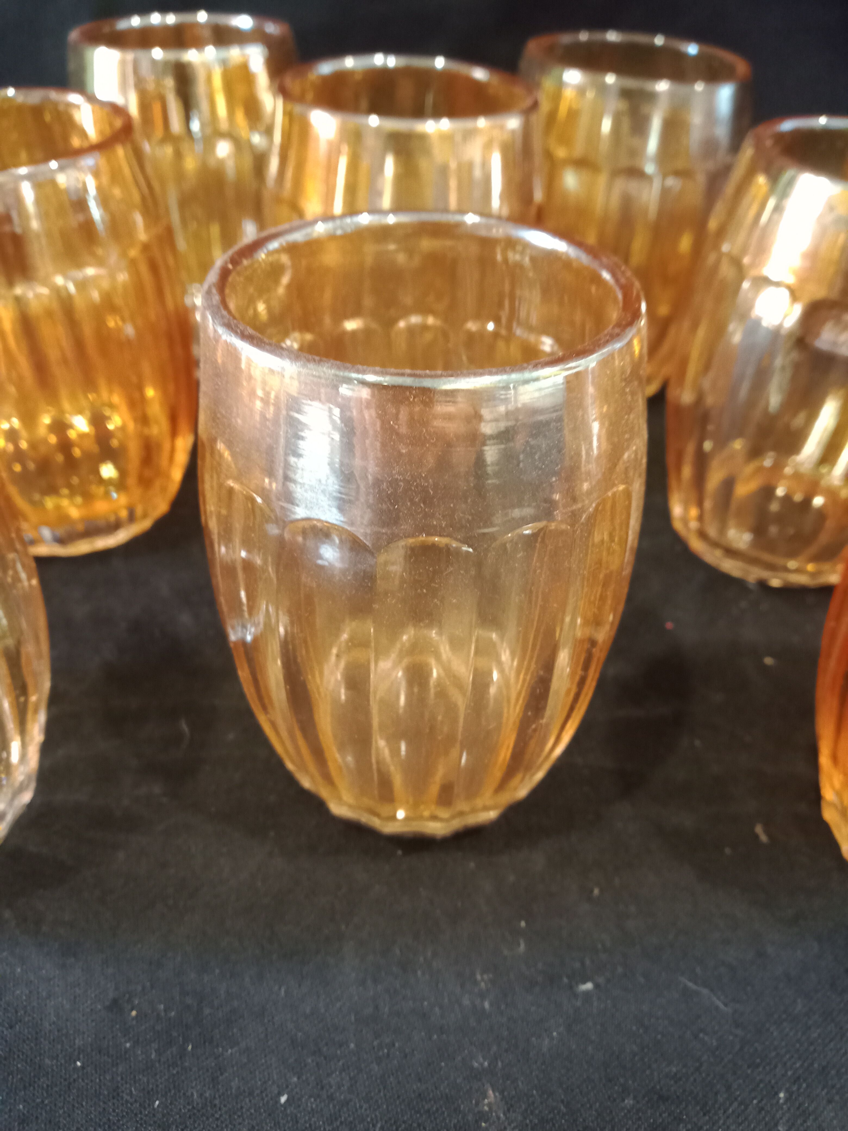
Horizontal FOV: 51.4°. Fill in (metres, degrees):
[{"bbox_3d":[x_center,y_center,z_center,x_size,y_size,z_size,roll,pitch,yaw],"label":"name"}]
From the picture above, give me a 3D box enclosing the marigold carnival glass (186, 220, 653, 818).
[{"bbox_3d":[-0.001,-0.004,0.162,0.076,0.100,0.076,1,40,-1],"label":"marigold carnival glass"}]

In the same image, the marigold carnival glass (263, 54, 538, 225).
[{"bbox_3d":[-0.006,-0.082,0.251,0.076,0.100,0.076,1,40,0],"label":"marigold carnival glass"}]

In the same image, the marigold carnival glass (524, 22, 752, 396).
[{"bbox_3d":[0.058,-0.107,0.282,0.076,0.100,0.076,1,40,0],"label":"marigold carnival glass"}]

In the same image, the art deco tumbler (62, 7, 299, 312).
[{"bbox_3d":[-0.073,-0.123,0.296,0.076,0.100,0.076,1,40,0],"label":"art deco tumbler"}]

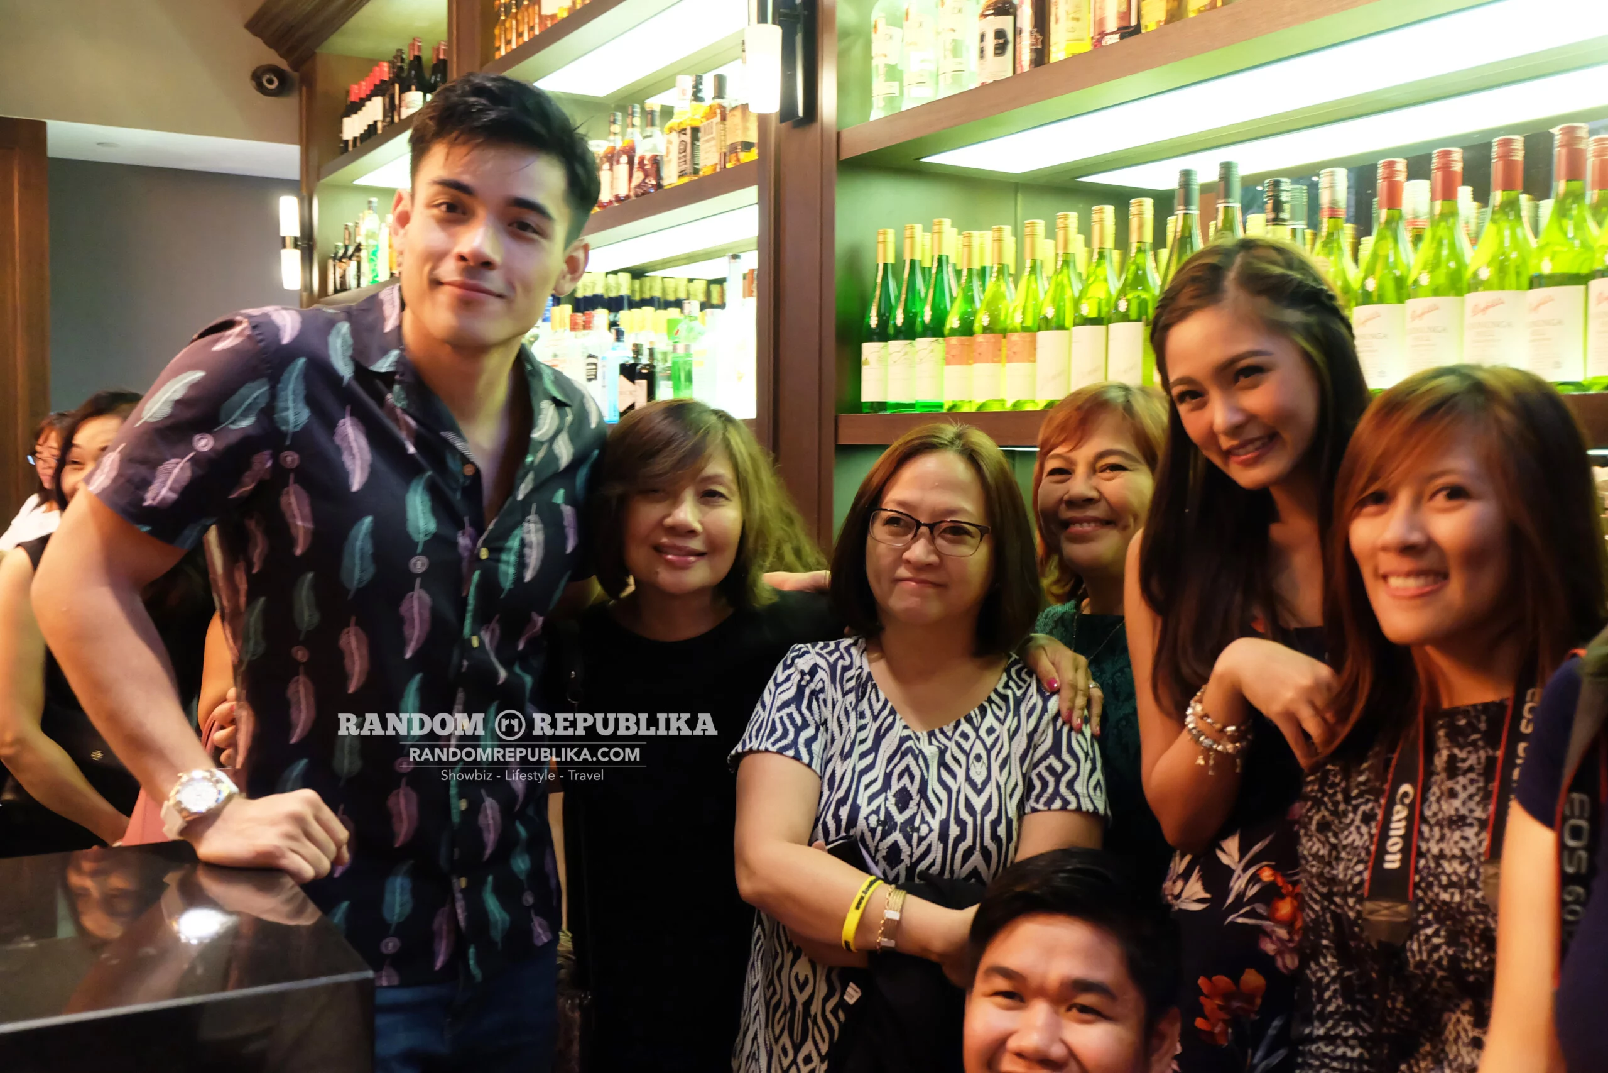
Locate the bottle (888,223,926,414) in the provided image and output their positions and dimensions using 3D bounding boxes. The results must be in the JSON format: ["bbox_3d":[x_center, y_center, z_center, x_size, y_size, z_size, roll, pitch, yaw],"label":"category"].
[{"bbox_3d":[0.190,-0.379,2.743,0.078,0.331,0.078,1,3,0],"label":"bottle"}]

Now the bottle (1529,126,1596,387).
[{"bbox_3d":[0.855,-0.311,1.753,0.081,0.300,0.081,-1,4,-30],"label":"bottle"}]

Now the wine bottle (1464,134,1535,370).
[{"bbox_3d":[0.779,-0.297,1.738,0.080,0.289,0.080,-1,3,-30],"label":"wine bottle"}]

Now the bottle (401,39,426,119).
[{"bbox_3d":[-1.319,-1.543,5.326,0.082,0.301,0.082,-1,3,-30],"label":"bottle"}]

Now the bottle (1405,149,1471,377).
[{"bbox_3d":[0.771,-0.316,1.883,0.081,0.298,0.081,-1,4,-30],"label":"bottle"}]

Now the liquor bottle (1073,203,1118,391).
[{"bbox_3d":[0.440,-0.338,2.317,0.082,0.301,0.082,-1,3,-30],"label":"liquor bottle"}]

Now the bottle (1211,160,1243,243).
[{"bbox_3d":[0.586,-0.353,2.169,0.077,0.330,0.077,-1,4,-30],"label":"bottle"}]

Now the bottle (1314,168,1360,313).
[{"bbox_3d":[0.679,-0.324,2.018,0.080,0.298,0.080,-1,4,-30],"label":"bottle"}]

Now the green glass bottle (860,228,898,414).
[{"bbox_3d":[0.148,-0.387,2.819,0.079,0.330,0.079,1,3,0],"label":"green glass bottle"}]

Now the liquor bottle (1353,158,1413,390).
[{"bbox_3d":[0.727,-0.320,1.948,0.081,0.298,0.081,-1,4,-30],"label":"liquor bottle"}]

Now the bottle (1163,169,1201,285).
[{"bbox_3d":[0.527,-0.342,2.167,0.079,0.327,0.079,-1,3,-30],"label":"bottle"}]

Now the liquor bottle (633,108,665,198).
[{"bbox_3d":[-0.363,-0.912,3.747,0.090,0.245,0.090,1,3,0],"label":"liquor bottle"}]

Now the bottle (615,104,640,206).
[{"bbox_3d":[-0.410,-0.911,3.775,0.087,0.257,0.087,-1,3,-30],"label":"bottle"}]

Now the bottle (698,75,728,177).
[{"bbox_3d":[-0.183,-0.875,3.376,0.064,0.233,0.092,-1,3,-30],"label":"bottle"}]

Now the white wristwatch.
[{"bbox_3d":[-0.494,0.219,1.275,0.068,0.045,0.058,-44,-10,-36],"label":"white wristwatch"}]

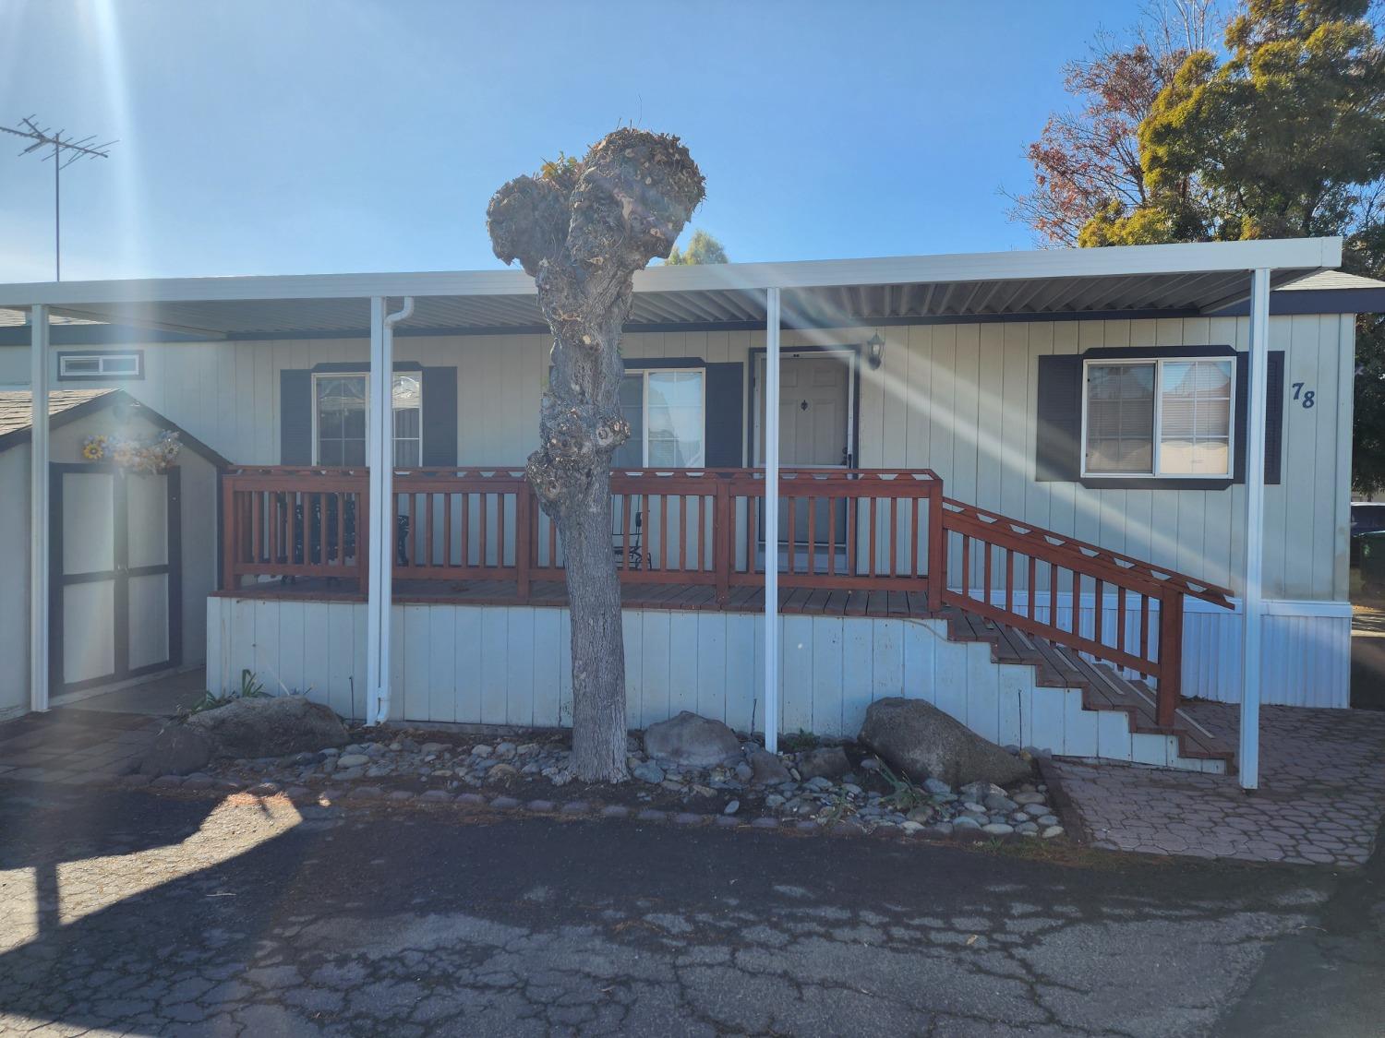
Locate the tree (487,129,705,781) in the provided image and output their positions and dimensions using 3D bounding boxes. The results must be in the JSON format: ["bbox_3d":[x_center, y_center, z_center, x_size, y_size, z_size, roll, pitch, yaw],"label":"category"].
[{"bbox_3d":[-0.586,-0.413,5.600,1.280,3.960,0.950,1,1,11],"label":"tree"}]

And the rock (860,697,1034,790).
[{"bbox_3d":[1.585,1.366,5.750,1.040,0.455,0.600,1,1,11],"label":"rock"}]

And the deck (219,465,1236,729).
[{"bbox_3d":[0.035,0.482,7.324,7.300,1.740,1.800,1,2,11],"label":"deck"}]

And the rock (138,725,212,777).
[{"bbox_3d":[-3.204,1.418,5.700,0.430,0.250,0.380,1,1,11],"label":"rock"}]

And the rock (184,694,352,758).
[{"bbox_3d":[-2.881,1.371,6.220,1.100,0.335,0.660,1,1,11],"label":"rock"}]

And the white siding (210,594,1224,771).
[{"bbox_3d":[-0.197,1.101,6.550,7.310,0.915,0.100,1,1,11],"label":"white siding"}]

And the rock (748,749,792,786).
[{"bbox_3d":[0.472,1.494,5.570,0.265,0.175,0.250,1,1,11],"label":"rock"}]

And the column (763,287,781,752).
[{"bbox_3d":[0.533,0.012,6.100,0.078,3.085,0.078,1,1,11],"label":"column"}]

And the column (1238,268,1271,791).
[{"bbox_3d":[3.397,0.064,5.559,0.078,3.140,0.078,1,1,11],"label":"column"}]

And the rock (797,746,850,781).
[{"bbox_3d":[0.811,1.504,5.700,0.315,0.160,0.260,1,1,11],"label":"rock"}]

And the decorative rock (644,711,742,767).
[{"bbox_3d":[0.004,1.419,6.030,0.630,0.300,0.420,1,1,11],"label":"decorative rock"}]

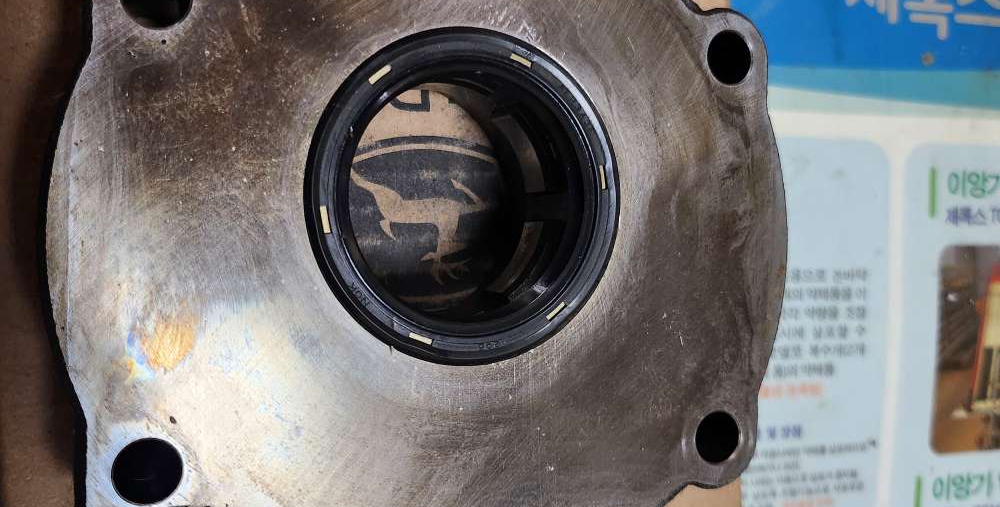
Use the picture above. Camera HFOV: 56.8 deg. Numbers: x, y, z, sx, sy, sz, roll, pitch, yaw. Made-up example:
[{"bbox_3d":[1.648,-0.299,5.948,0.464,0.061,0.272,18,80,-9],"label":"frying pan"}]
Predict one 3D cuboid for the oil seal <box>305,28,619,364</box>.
[{"bbox_3d":[-0.007,-0.011,0.183,0.066,0.010,0.066,0,91,-23],"label":"oil seal"}]

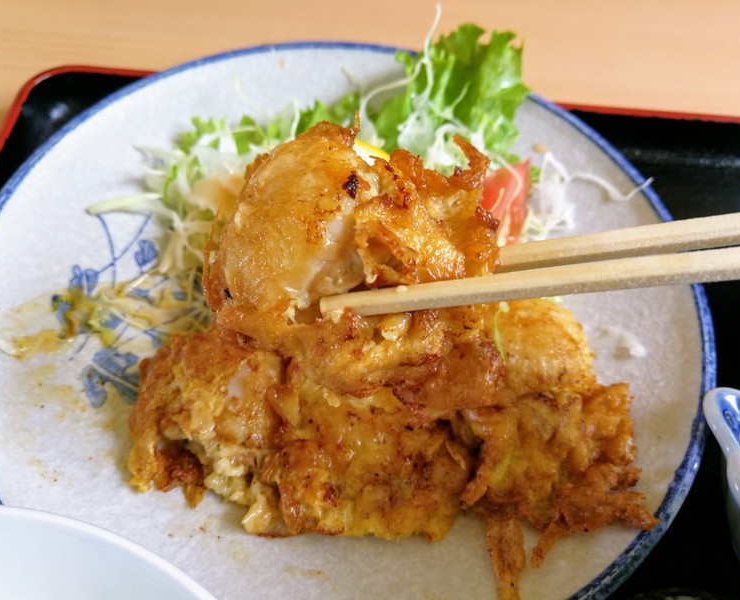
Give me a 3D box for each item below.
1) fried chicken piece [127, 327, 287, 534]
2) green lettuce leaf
[{"bbox_3d":[-0.040,0.033,0.170,0.041,0.025,0.047,5,55,0],"label":"fried chicken piece"},{"bbox_3d":[0.031,-0.076,0.237,0.060,0.038,0.042,5,55,0],"label":"green lettuce leaf"}]

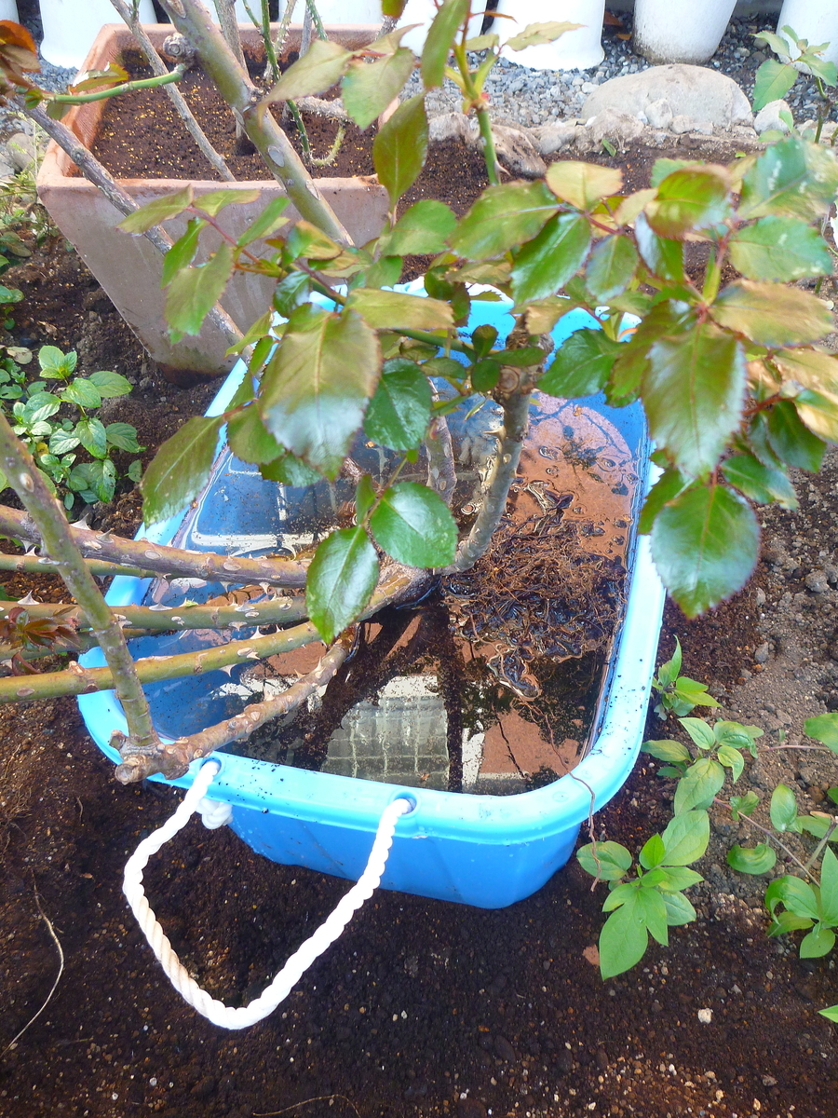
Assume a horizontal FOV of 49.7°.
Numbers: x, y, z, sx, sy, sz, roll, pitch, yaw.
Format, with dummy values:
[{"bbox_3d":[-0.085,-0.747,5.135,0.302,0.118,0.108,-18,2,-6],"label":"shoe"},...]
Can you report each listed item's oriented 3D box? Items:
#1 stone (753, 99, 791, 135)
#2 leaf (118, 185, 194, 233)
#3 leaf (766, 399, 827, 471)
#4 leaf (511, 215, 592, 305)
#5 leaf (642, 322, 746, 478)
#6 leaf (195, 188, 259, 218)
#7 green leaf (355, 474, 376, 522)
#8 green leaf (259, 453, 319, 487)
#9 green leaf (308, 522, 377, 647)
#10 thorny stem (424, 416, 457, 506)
[{"bbox_3d":[0.731,-0.914,1.870,0.072,0.058,0.065,0,48,0],"label":"stone"},{"bbox_3d":[-0.165,-0.219,0.571,0.056,0.014,0.024,-30,69,-12],"label":"leaf"},{"bbox_3d":[0.217,-0.070,0.520,0.031,0.010,0.042,-25,74,9],"label":"leaf"},{"bbox_3d":[0.070,-0.159,0.480,0.033,0.011,0.059,41,95,4],"label":"leaf"},{"bbox_3d":[0.152,-0.088,0.500,0.056,0.018,0.088,3,83,0],"label":"leaf"},{"bbox_3d":[-0.123,-0.228,0.580,0.041,0.011,0.026,-21,63,-14],"label":"leaf"},{"bbox_3d":[-0.033,-0.036,0.540,0.016,0.008,0.031,-10,63,35],"label":"green leaf"},{"bbox_3d":[-0.074,-0.055,0.520,0.037,0.010,0.031,10,75,-2],"label":"green leaf"},{"bbox_3d":[-0.047,0.016,0.550,0.043,0.012,0.074,18,82,-2],"label":"green leaf"},{"bbox_3d":[0.018,-0.080,0.740,0.024,0.082,0.024,-4,27,0],"label":"thorny stem"}]

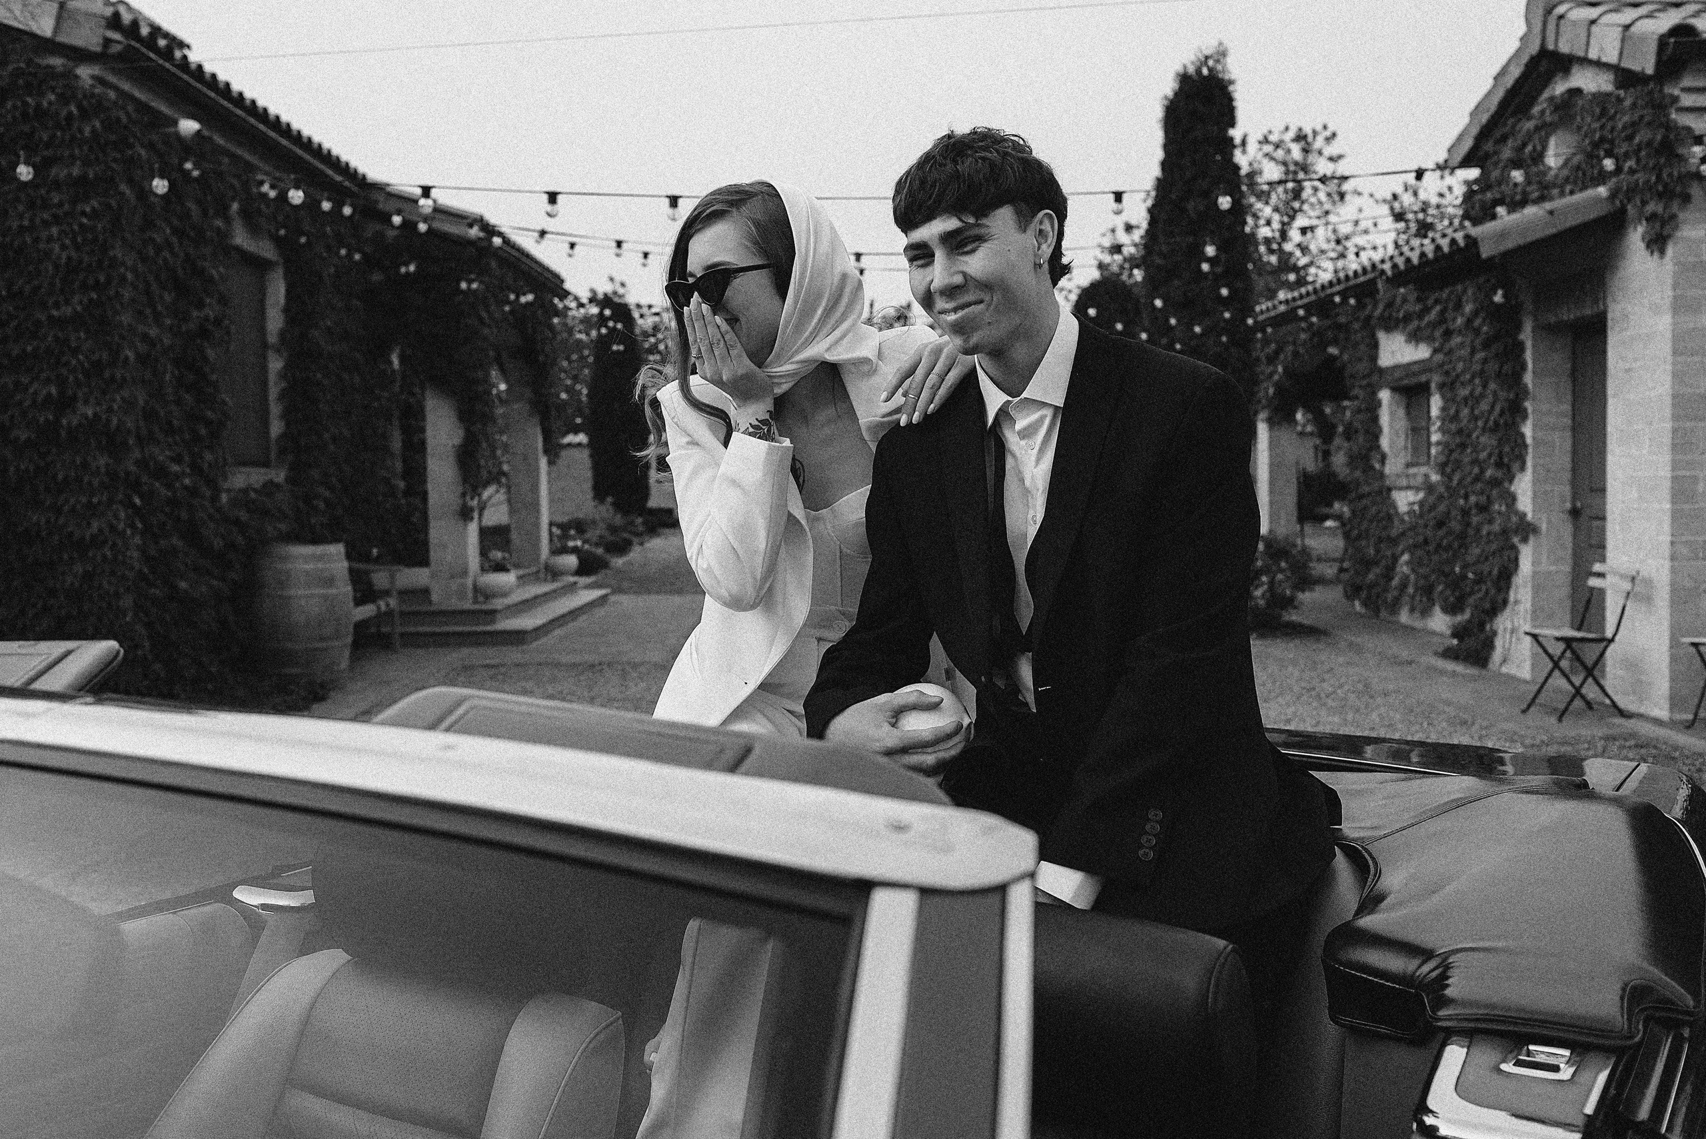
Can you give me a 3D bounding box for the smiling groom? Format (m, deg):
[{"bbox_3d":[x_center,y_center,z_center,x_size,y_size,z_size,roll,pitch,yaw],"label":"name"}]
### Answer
[{"bbox_3d":[0.261,0.145,1.885,0.580,1.250,0.760,1,4,38],"label":"smiling groom"}]

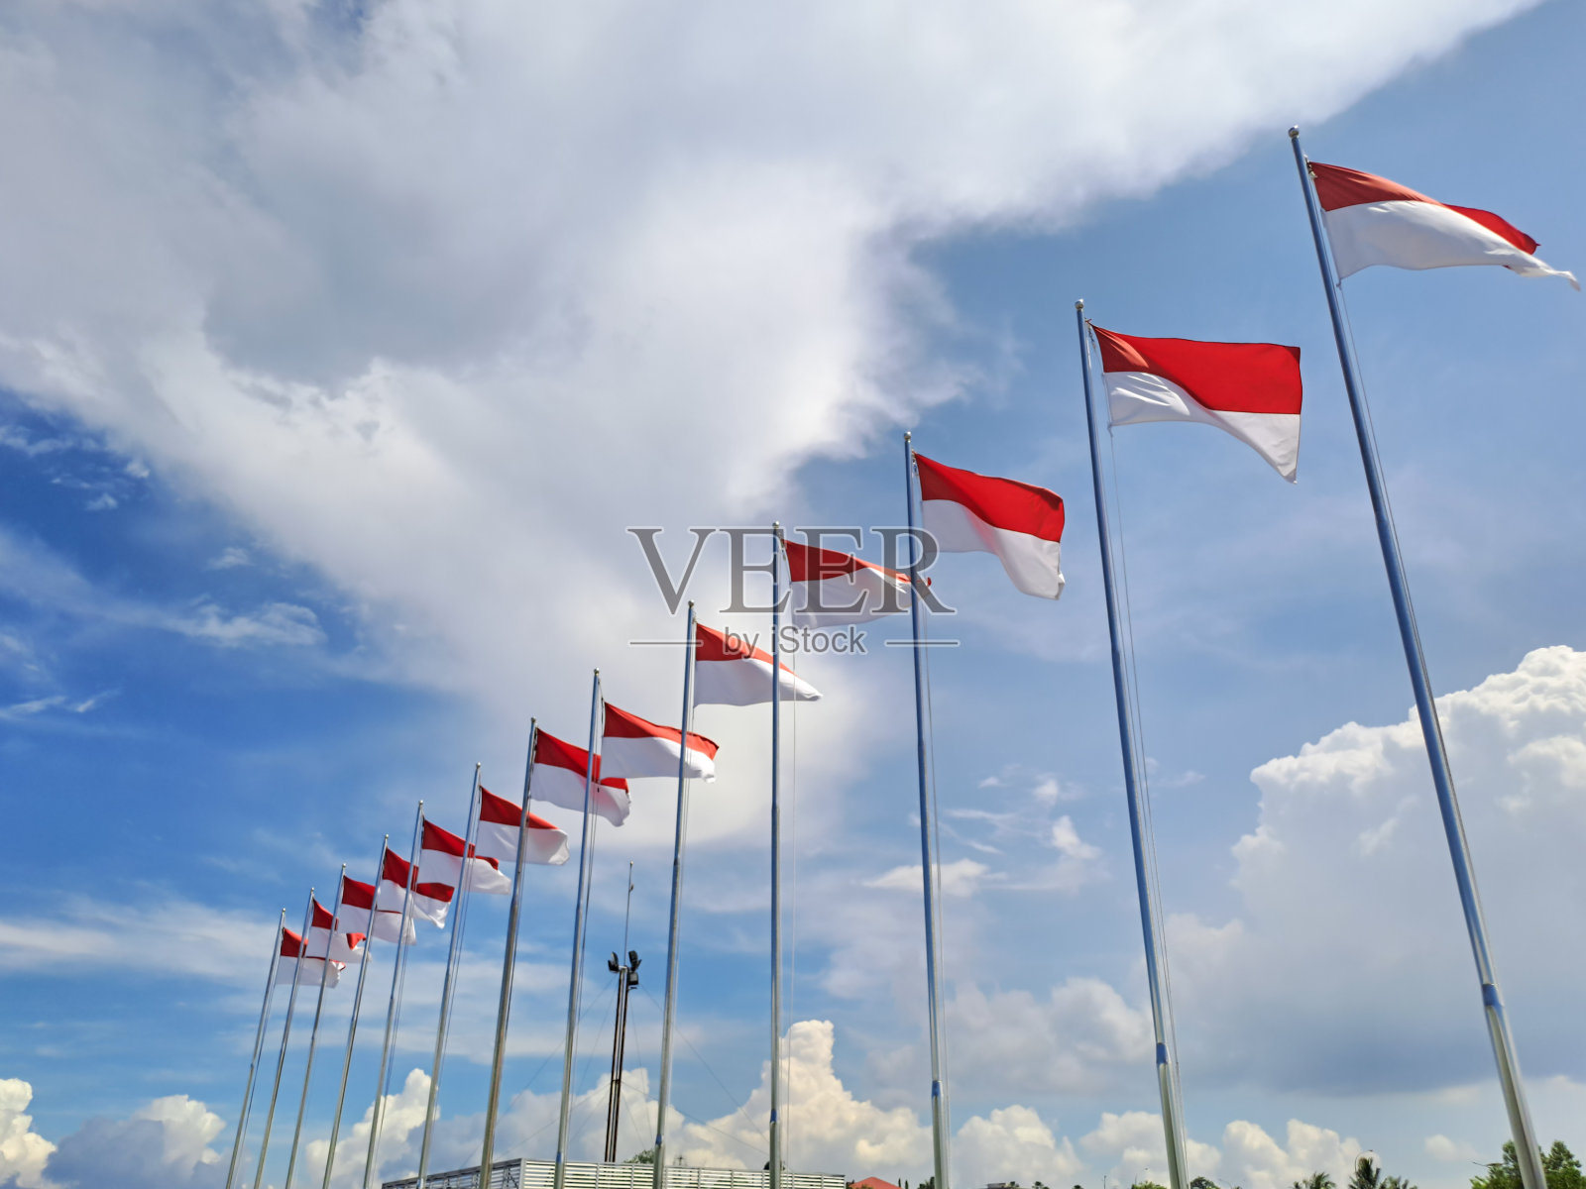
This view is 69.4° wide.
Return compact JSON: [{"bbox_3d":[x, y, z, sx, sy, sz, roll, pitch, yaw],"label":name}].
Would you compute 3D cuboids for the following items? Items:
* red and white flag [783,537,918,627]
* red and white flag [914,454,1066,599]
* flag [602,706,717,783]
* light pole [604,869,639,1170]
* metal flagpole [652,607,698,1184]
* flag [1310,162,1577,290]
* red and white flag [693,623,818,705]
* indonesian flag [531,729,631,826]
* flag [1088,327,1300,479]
[{"bbox_3d":[0.728,-0.168,12.877,1.640,1.130,0.330,-2,-29,3],"label":"red and white flag"},{"bbox_3d":[1.972,-0.697,11.272,1.440,1.760,0.330,-2,-29,3],"label":"red and white flag"},{"bbox_3d":[-1.832,2.083,15.963,1.800,1.200,0.400,-4,-27,7],"label":"flag"},{"bbox_3d":[-5.059,12.664,33.566,1.000,9.560,0.900,4,-27,-8],"label":"light pole"},{"bbox_3d":[-1.296,3.958,12.758,0.090,8.800,0.090,-2,-29,3],"label":"metal flagpole"},{"bbox_3d":[4.246,-2.424,7.556,1.580,1.150,0.400,-4,-27,7],"label":"flag"},{"bbox_3d":[-0.443,0.856,14.443,1.600,1.200,0.330,-2,-29,3],"label":"red and white flag"},{"bbox_3d":[-3.303,2.872,17.954,1.650,1.400,0.400,-4,-27,7],"label":"indonesian flag"},{"bbox_3d":[3.175,-1.521,9.109,1.700,1.400,0.400,-4,-27,7],"label":"flag"}]

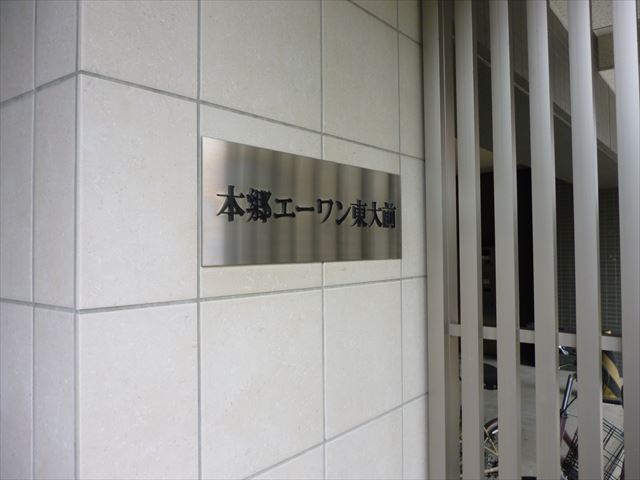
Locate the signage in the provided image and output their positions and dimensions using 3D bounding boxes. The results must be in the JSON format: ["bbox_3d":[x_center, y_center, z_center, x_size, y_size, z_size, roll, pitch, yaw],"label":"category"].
[{"bbox_3d":[0.017,-0.077,1.371,0.020,0.271,0.786,-1,-1,40],"label":"signage"}]

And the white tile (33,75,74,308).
[{"bbox_3d":[-0.472,-0.081,0.942,0.171,0.403,0.020,-1,-1,40],"label":"white tile"}]

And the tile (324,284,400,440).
[{"bbox_3d":[0.131,0.331,1.529,0.020,0.403,0.390,-1,-1,40],"label":"tile"}]

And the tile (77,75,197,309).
[{"bbox_3d":[-0.338,-0.081,0.980,0.020,0.403,0.245,-1,-1,40],"label":"tile"}]

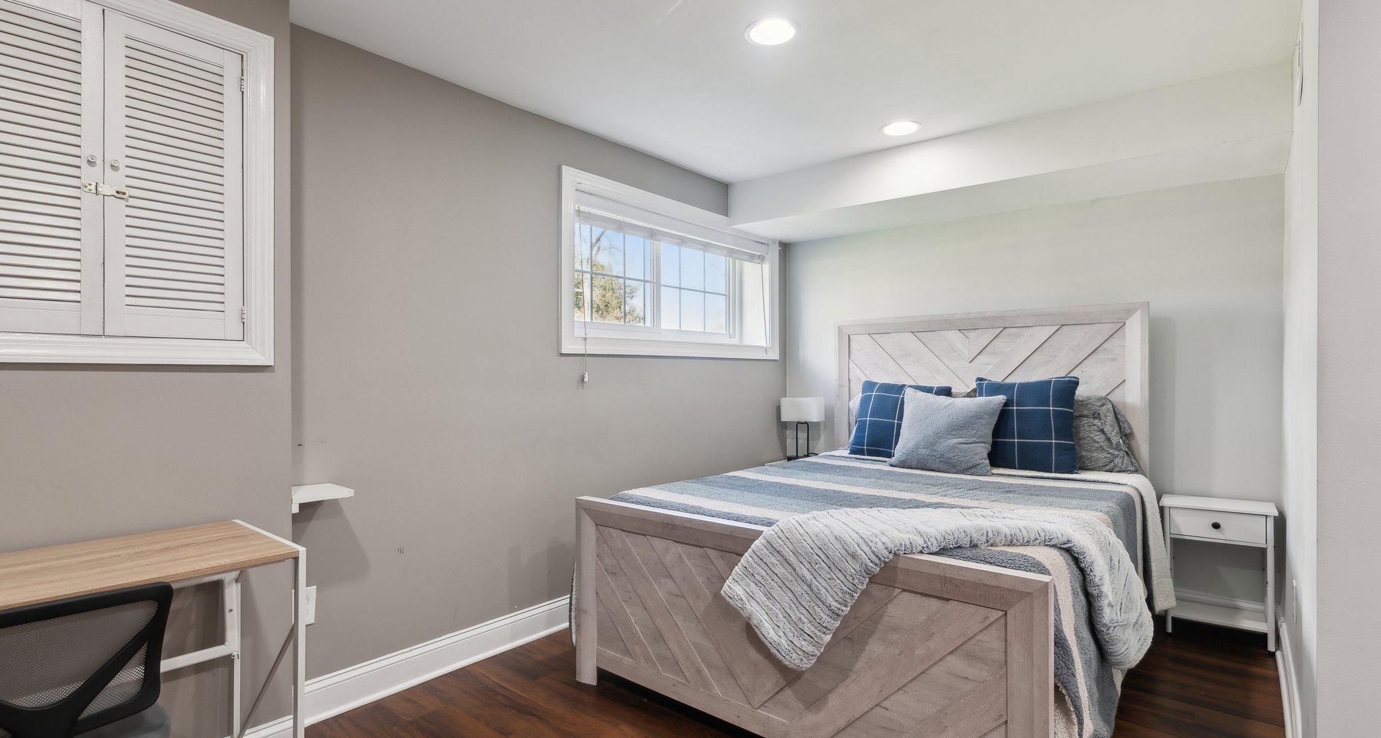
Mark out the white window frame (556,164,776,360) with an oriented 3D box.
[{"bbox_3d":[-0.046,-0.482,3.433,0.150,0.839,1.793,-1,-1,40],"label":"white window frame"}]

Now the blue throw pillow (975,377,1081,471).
[{"bbox_3d":[1.507,0.251,2.750,0.430,0.430,0.150,0,-14,20],"label":"blue throw pillow"}]

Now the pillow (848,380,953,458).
[{"bbox_3d":[1.075,0.272,3.163,0.440,0.430,0.150,0,-23,34],"label":"pillow"}]

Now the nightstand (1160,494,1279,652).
[{"bbox_3d":[2.243,0.850,2.622,0.370,0.534,0.310,-1,-1,38],"label":"nightstand"}]

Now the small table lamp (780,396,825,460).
[{"bbox_3d":[0.704,0.392,3.896,0.260,0.415,0.190,0,-1,30],"label":"small table lamp"}]

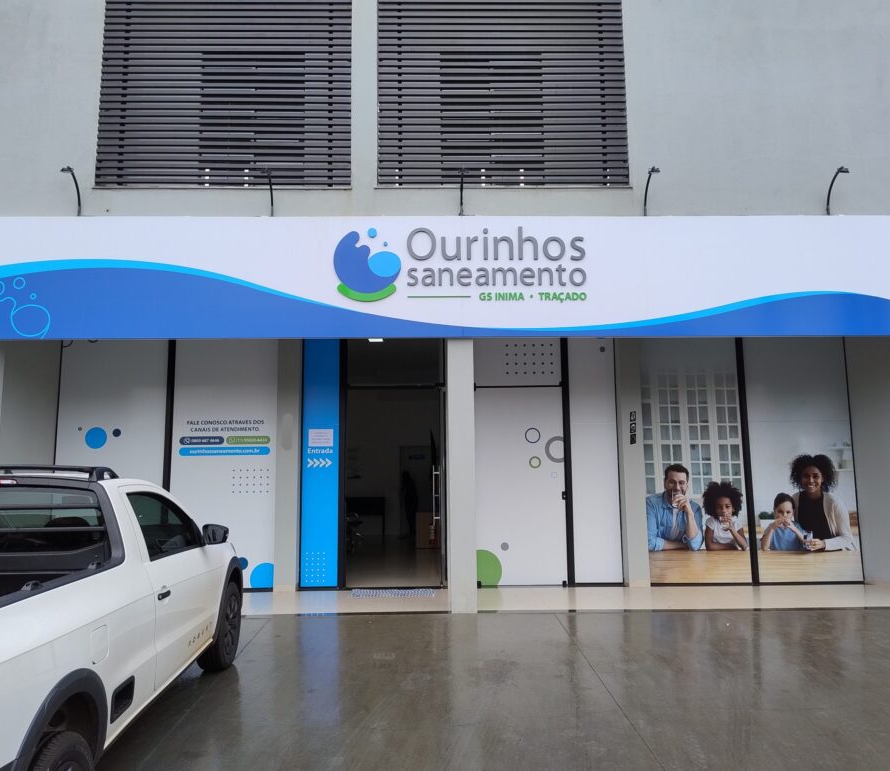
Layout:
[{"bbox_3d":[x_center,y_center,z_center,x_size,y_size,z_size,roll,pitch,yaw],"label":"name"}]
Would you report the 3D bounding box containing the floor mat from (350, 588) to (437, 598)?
[{"bbox_3d":[-0.592,2.386,8.170,0.950,0.015,0.610,0,-8,-1],"label":"floor mat"}]

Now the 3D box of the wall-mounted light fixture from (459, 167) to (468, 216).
[{"bbox_3d":[0.185,-1.954,7.241,0.120,0.420,0.440,0,-8,-1],"label":"wall-mounted light fixture"}]

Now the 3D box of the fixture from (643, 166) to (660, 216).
[{"bbox_3d":[2.109,-1.967,7.283,0.120,0.420,0.440,0,-8,-1],"label":"fixture"}]

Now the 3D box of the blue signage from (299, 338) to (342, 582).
[{"bbox_3d":[-1.528,0.928,8.695,0.470,3.020,0.040,0,-8,-1],"label":"blue signage"}]

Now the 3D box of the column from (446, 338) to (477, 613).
[{"bbox_3d":[0.178,0.875,7.264,0.255,2.780,0.280,0,-8,-1],"label":"column"}]

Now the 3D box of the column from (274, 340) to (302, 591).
[{"bbox_3d":[-1.909,0.933,8.707,0.260,3.070,0.270,0,-8,-1],"label":"column"}]

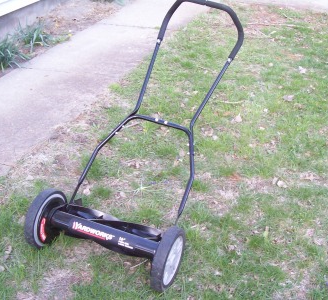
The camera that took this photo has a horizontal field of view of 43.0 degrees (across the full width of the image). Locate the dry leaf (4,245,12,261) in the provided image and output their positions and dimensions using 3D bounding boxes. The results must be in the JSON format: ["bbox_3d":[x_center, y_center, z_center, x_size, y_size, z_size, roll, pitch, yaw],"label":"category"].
[{"bbox_3d":[-0.665,0.439,1.780,0.033,0.025,0.068,-15,37,-23],"label":"dry leaf"}]

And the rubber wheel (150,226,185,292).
[{"bbox_3d":[0.017,0.424,1.627,0.045,0.250,0.250,14,36,19],"label":"rubber wheel"}]

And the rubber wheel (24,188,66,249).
[{"bbox_3d":[-0.506,0.294,1.808,0.045,0.250,0.250,14,36,19],"label":"rubber wheel"}]

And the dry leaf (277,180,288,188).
[{"bbox_3d":[0.628,0.184,2.206,0.052,0.020,0.036,12,35,16],"label":"dry leaf"}]

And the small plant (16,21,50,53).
[{"bbox_3d":[-1.234,-1.089,3.872,0.290,0.250,0.260,-9,35,-15],"label":"small plant"}]

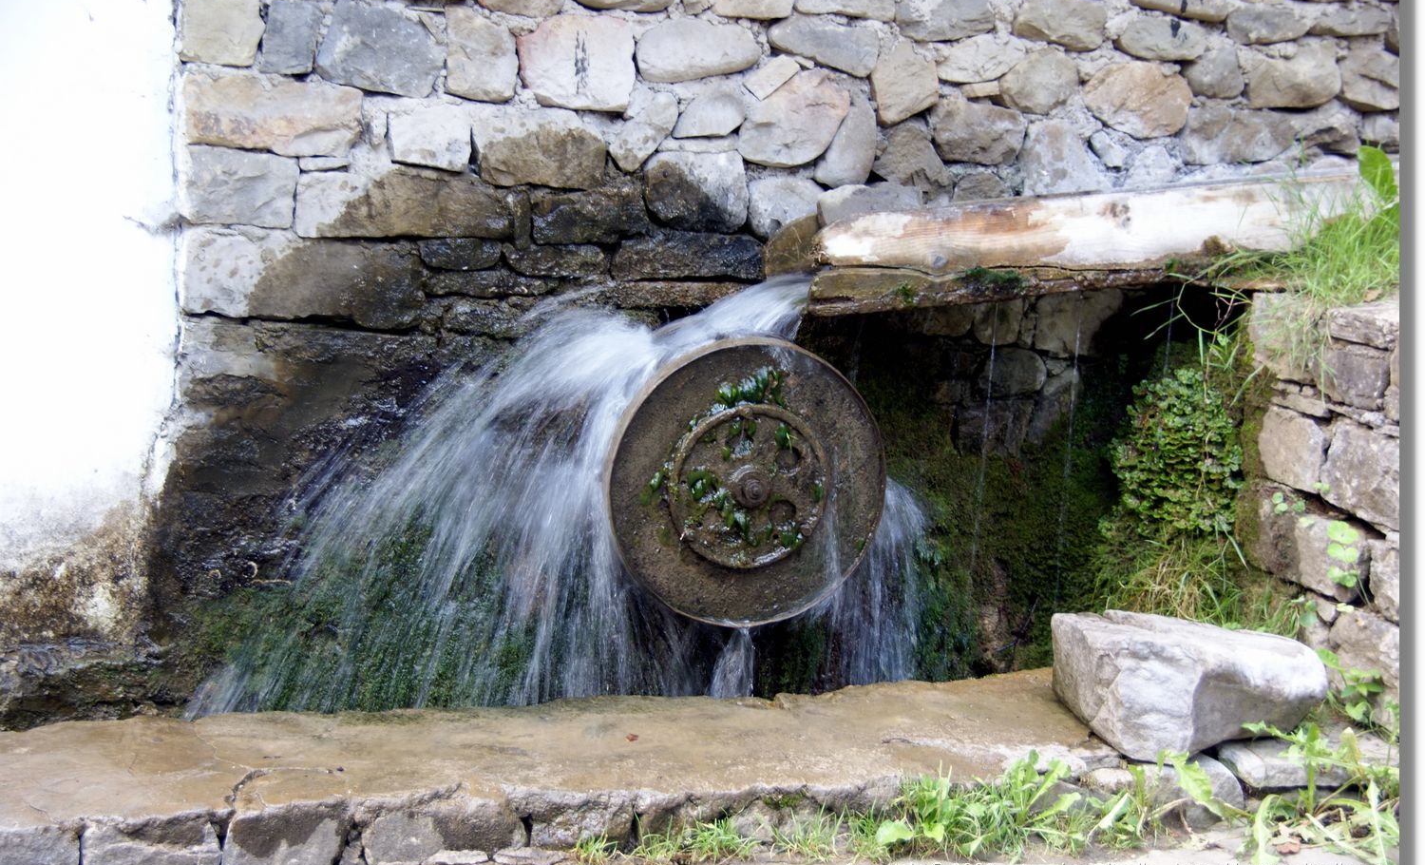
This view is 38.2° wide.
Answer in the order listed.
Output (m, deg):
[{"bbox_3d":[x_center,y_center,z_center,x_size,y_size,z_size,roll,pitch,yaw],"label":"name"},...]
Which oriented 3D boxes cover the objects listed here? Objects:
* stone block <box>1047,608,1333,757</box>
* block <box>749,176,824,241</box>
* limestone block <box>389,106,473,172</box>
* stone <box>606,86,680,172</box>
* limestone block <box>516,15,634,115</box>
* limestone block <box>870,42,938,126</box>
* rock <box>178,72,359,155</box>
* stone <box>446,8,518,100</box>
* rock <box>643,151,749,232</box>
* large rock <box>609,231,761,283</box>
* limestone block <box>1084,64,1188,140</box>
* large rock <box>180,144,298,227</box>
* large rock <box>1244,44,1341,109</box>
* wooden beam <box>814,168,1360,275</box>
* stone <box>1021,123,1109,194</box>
[{"bbox_3d":[0.895,0.477,3.870,0.465,0.180,0.300,2,14,-3],"label":"stone block"},{"bbox_3d":[0.133,-0.476,4.347,0.159,0.137,0.150,-1,14,-16],"label":"block"},{"bbox_3d":[-0.572,-0.593,4.109,0.160,0.124,0.150,-1,14,-16],"label":"limestone block"},{"bbox_3d":[-0.179,-0.725,4.908,0.167,0.187,0.130,1,9,-16],"label":"stone"},{"bbox_3d":[-0.291,-0.750,4.163,0.233,0.186,0.170,-1,14,-16],"label":"limestone block"},{"bbox_3d":[0.383,-0.743,4.354,0.144,0.165,0.150,-1,14,-16],"label":"limestone block"},{"bbox_3d":[-1.039,-0.746,4.844,0.395,0.191,0.240,-1,8,-14],"label":"rock"},{"bbox_3d":[-0.563,-0.896,4.921,0.164,0.212,0.200,-1,8,-14],"label":"stone"},{"bbox_3d":[-0.061,-0.588,4.992,0.254,0.183,0.180,1,9,-16],"label":"rock"},{"bbox_3d":[-0.072,-0.380,4.322,0.325,0.100,0.170,-1,14,-16],"label":"large rock"},{"bbox_3d":[1.050,-0.860,5.337,0.295,0.189,0.220,-1,8,-14],"label":"limestone block"},{"bbox_3d":[-1.086,-0.566,4.702,0.251,0.177,0.170,1,9,-16],"label":"large rock"},{"bbox_3d":[1.479,-0.933,5.423,0.275,0.167,0.200,-1,8,-14],"label":"large rock"},{"bbox_3d":[0.911,-0.490,4.966,1.442,0.185,0.200,-5,11,-15],"label":"wooden beam"},{"bbox_3d":[0.738,-0.600,4.495,0.197,0.170,0.150,-1,14,-16],"label":"stone"}]

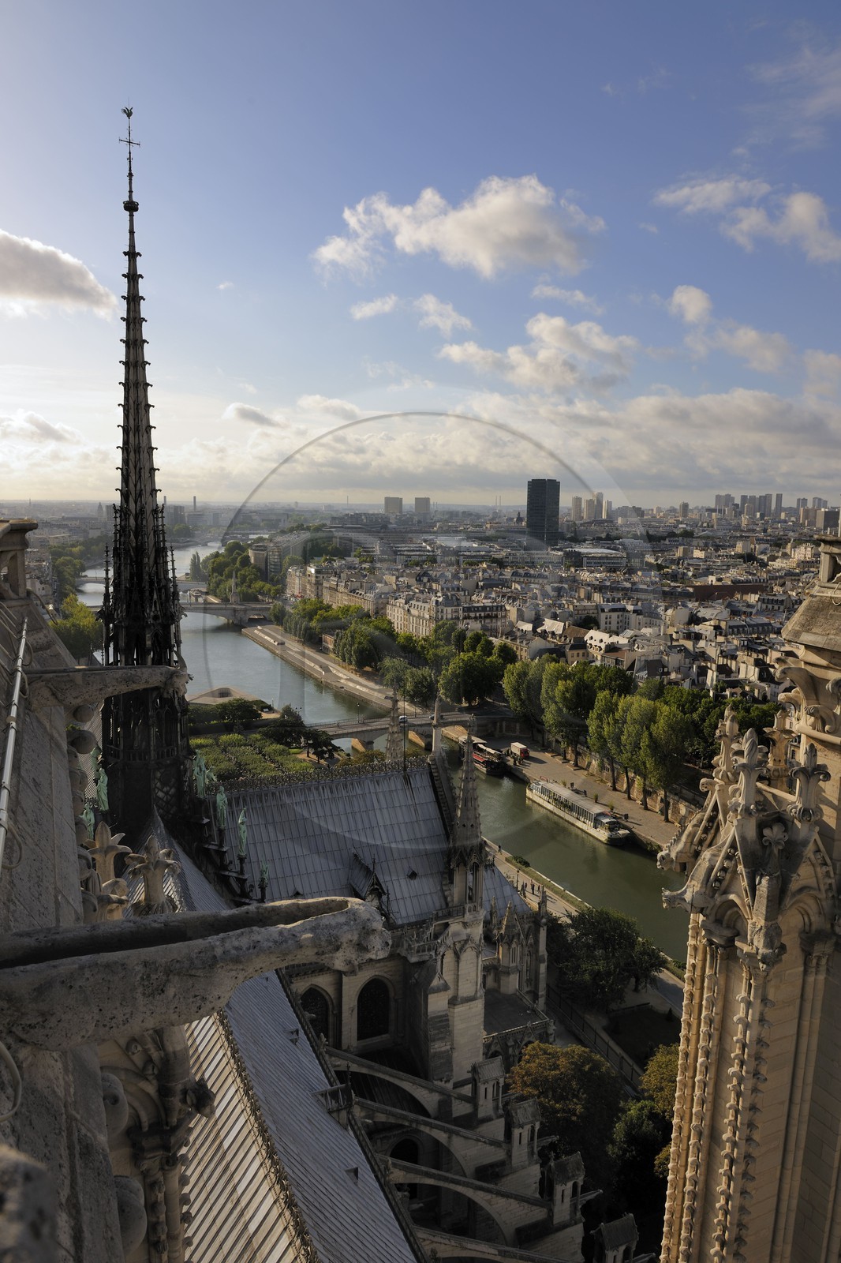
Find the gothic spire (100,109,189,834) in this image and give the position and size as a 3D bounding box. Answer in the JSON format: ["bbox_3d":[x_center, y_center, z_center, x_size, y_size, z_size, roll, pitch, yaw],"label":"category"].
[{"bbox_3d":[-21.260,-11.170,63.640,7.200,52.780,7.200,-3,9,-23],"label":"gothic spire"}]

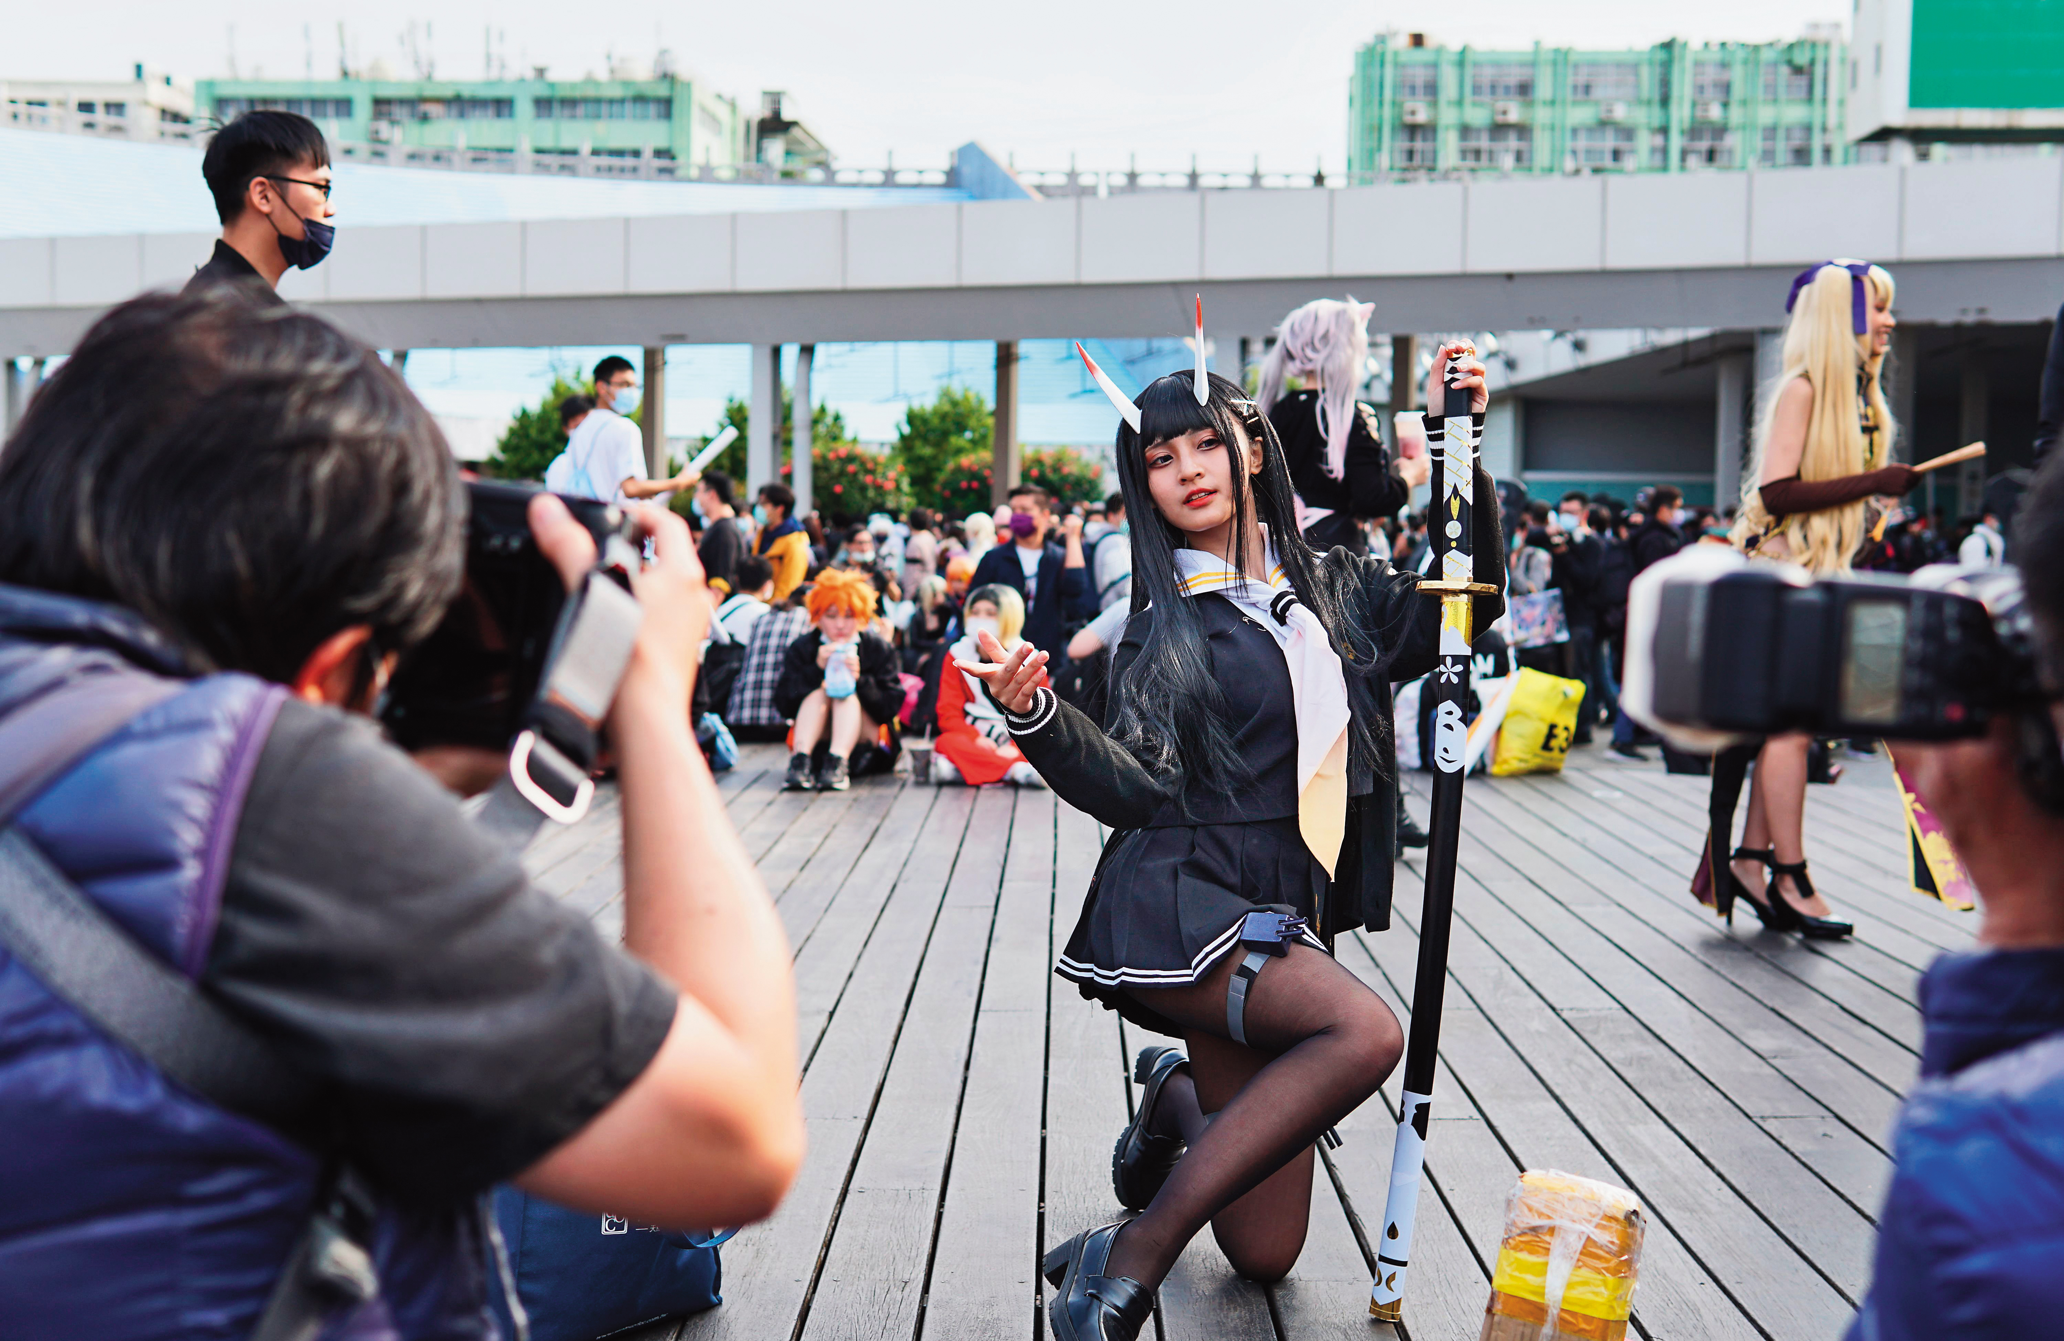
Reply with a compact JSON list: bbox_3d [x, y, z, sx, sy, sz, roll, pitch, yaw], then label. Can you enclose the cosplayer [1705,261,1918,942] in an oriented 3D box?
[{"bbox_3d":[1.974,-0.185,6.515,0.520,1.690,0.460,1,3,24],"label":"cosplayer"}]

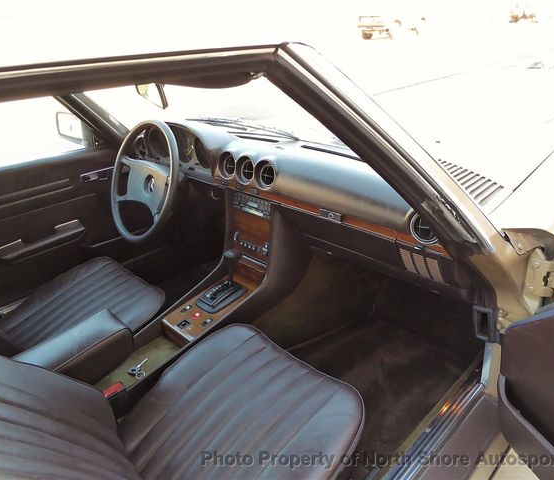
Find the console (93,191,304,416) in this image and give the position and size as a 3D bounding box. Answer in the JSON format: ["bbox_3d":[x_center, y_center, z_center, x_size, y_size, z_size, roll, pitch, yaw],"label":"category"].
[{"bbox_3d":[-0.278,0.143,1.370,0.240,0.420,0.720,21,35,41],"label":"console"}]

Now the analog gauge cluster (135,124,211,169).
[{"bbox_3d":[-0.383,-0.353,1.698,0.475,0.150,0.070,21,27,41],"label":"analog gauge cluster"}]

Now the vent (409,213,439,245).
[{"bbox_3d":[0.341,-0.028,1.052,0.080,0.080,0.040,21,35,41],"label":"vent"}]

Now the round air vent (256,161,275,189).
[{"bbox_3d":[-0.027,-0.197,1.374,0.080,0.080,0.040,21,35,41],"label":"round air vent"}]

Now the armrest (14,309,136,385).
[{"bbox_3d":[-0.548,0.322,1.227,0.150,0.120,0.310,21,35,41],"label":"armrest"}]

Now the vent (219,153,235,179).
[{"bbox_3d":[-0.150,-0.241,1.489,0.080,0.080,0.040,21,35,41],"label":"vent"}]

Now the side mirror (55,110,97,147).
[{"bbox_3d":[-0.791,-0.438,1.832,0.190,0.120,0.090,11,29,28],"label":"side mirror"}]

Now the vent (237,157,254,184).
[{"bbox_3d":[-0.089,-0.218,1.432,0.080,0.080,0.040,21,35,41],"label":"vent"}]

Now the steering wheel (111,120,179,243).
[{"bbox_3d":[-0.440,-0.199,1.565,0.407,0.407,0.090,21,9,41],"label":"steering wheel"}]

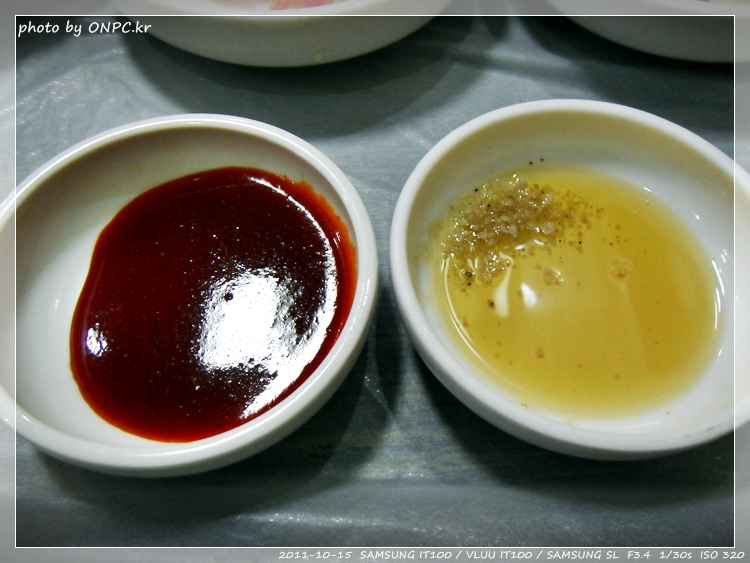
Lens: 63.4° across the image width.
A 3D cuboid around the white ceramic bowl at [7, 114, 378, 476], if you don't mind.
[{"bbox_3d":[-0.051,0.003,0.171,0.103,0.033,0.103,0,61,-1],"label":"white ceramic bowl"}]

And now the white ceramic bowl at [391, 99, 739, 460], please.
[{"bbox_3d":[0.057,0.000,0.174,0.106,0.033,0.106,0,61,-1],"label":"white ceramic bowl"}]

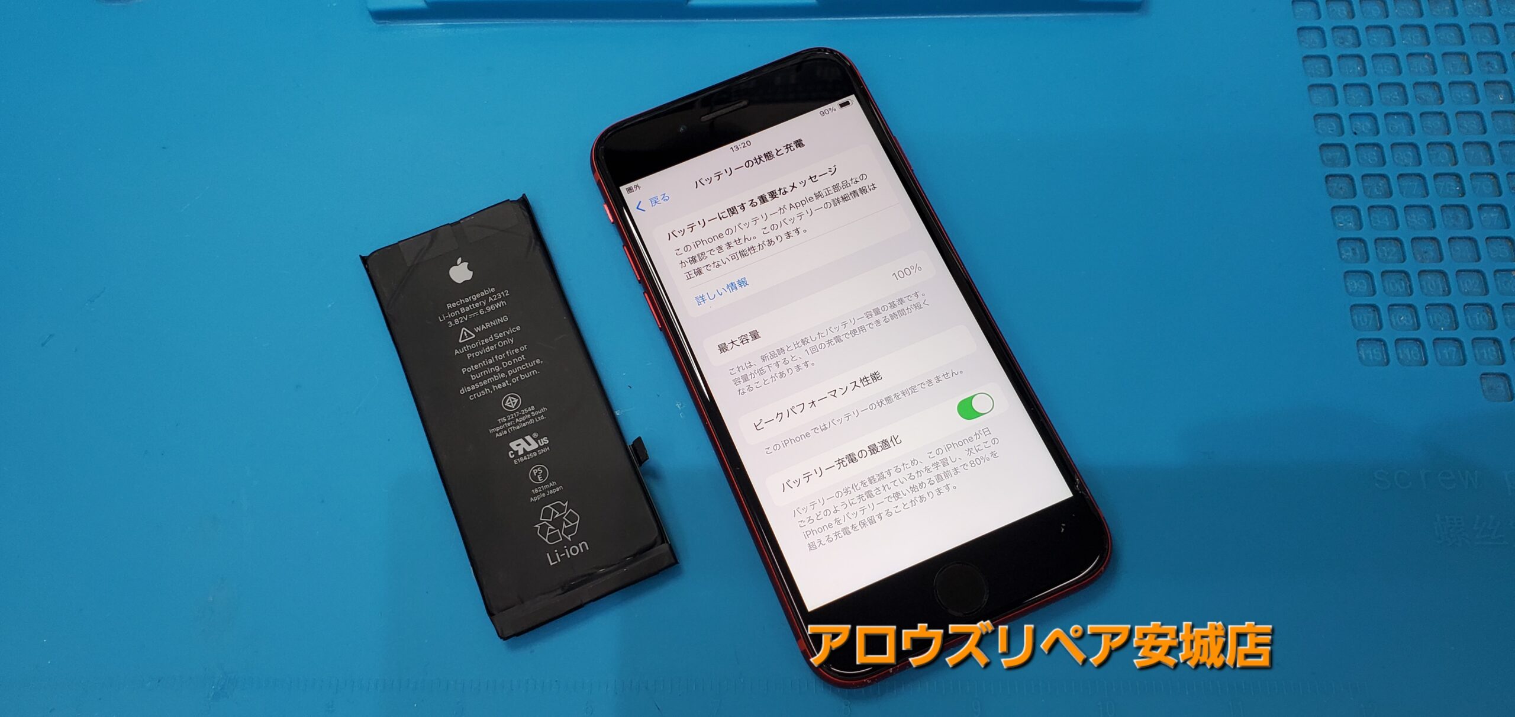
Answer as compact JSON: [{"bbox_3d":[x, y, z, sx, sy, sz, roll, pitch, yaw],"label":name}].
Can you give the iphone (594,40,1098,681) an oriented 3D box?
[{"bbox_3d":[0.016,-0.005,0.219,0.067,0.007,0.138,-23,70,-6],"label":"iphone"}]

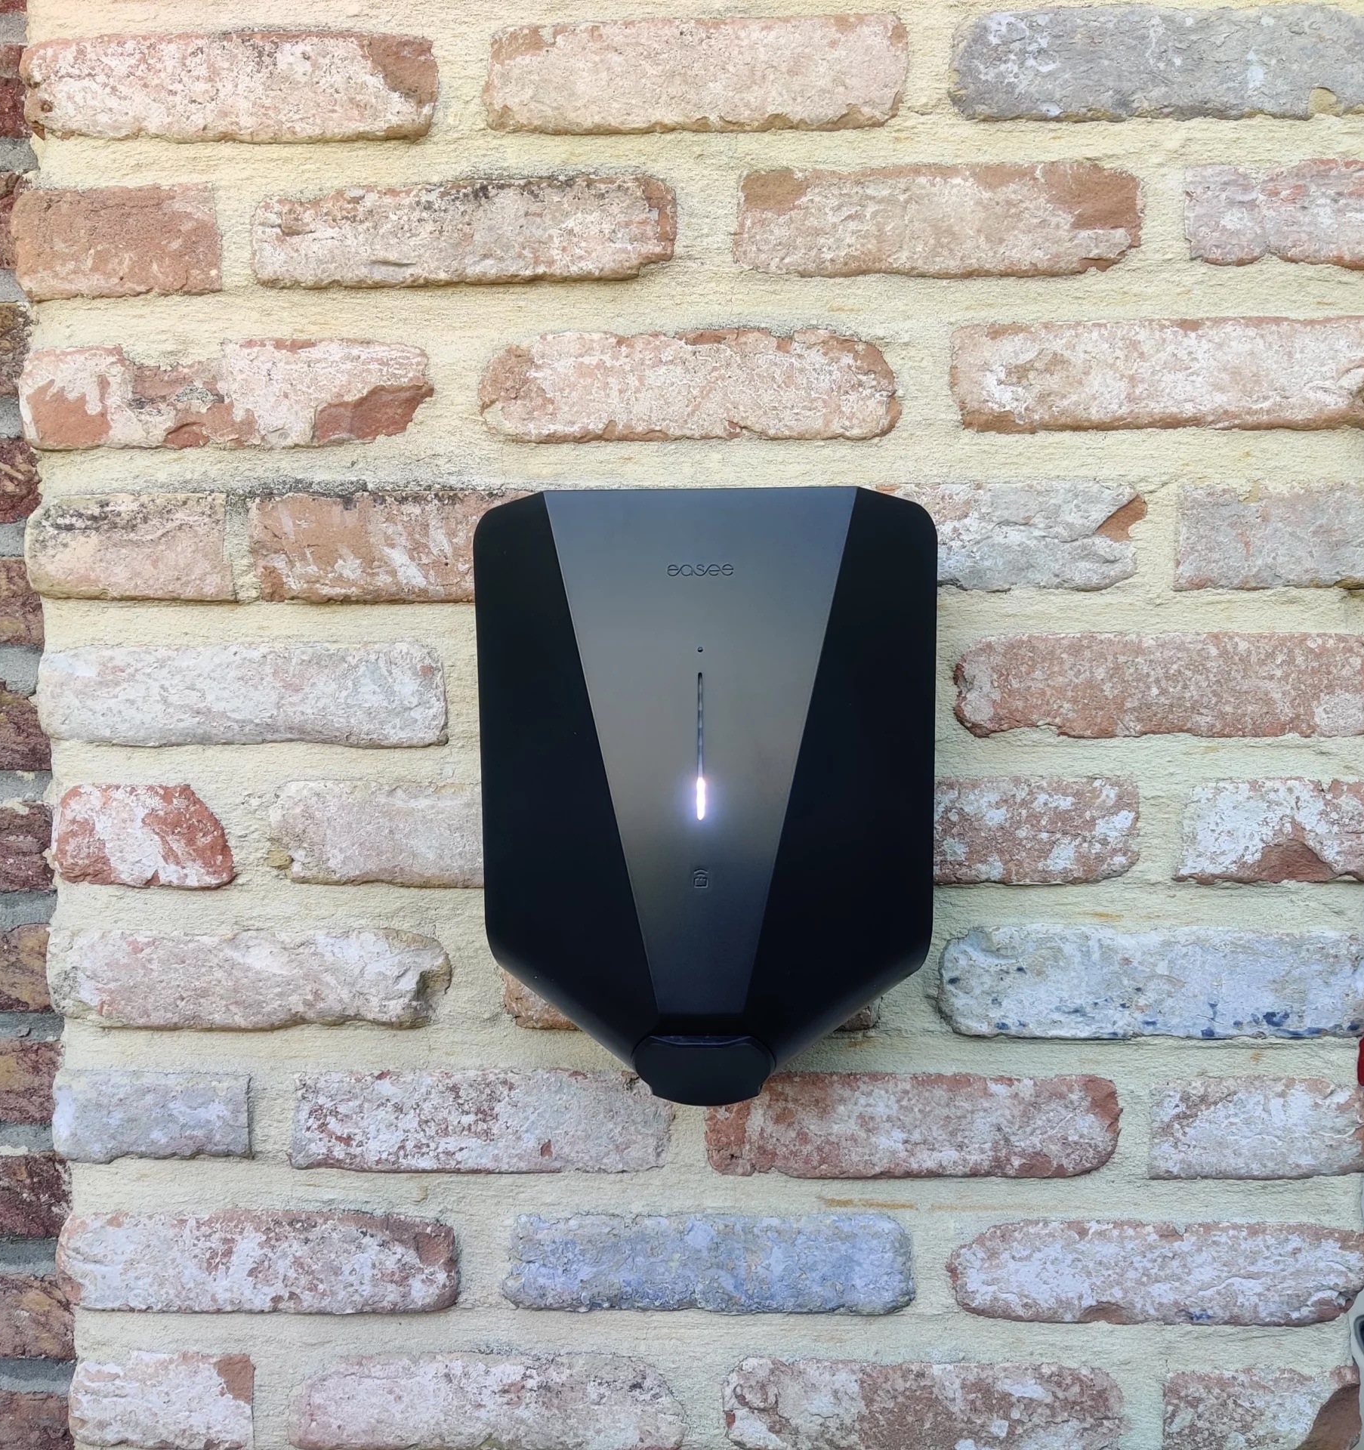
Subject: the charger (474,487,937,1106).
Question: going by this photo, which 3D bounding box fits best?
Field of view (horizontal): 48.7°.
[{"bbox_3d":[0.010,0.029,0.632,0.193,0.256,0.106,0,4,3],"label":"charger"}]

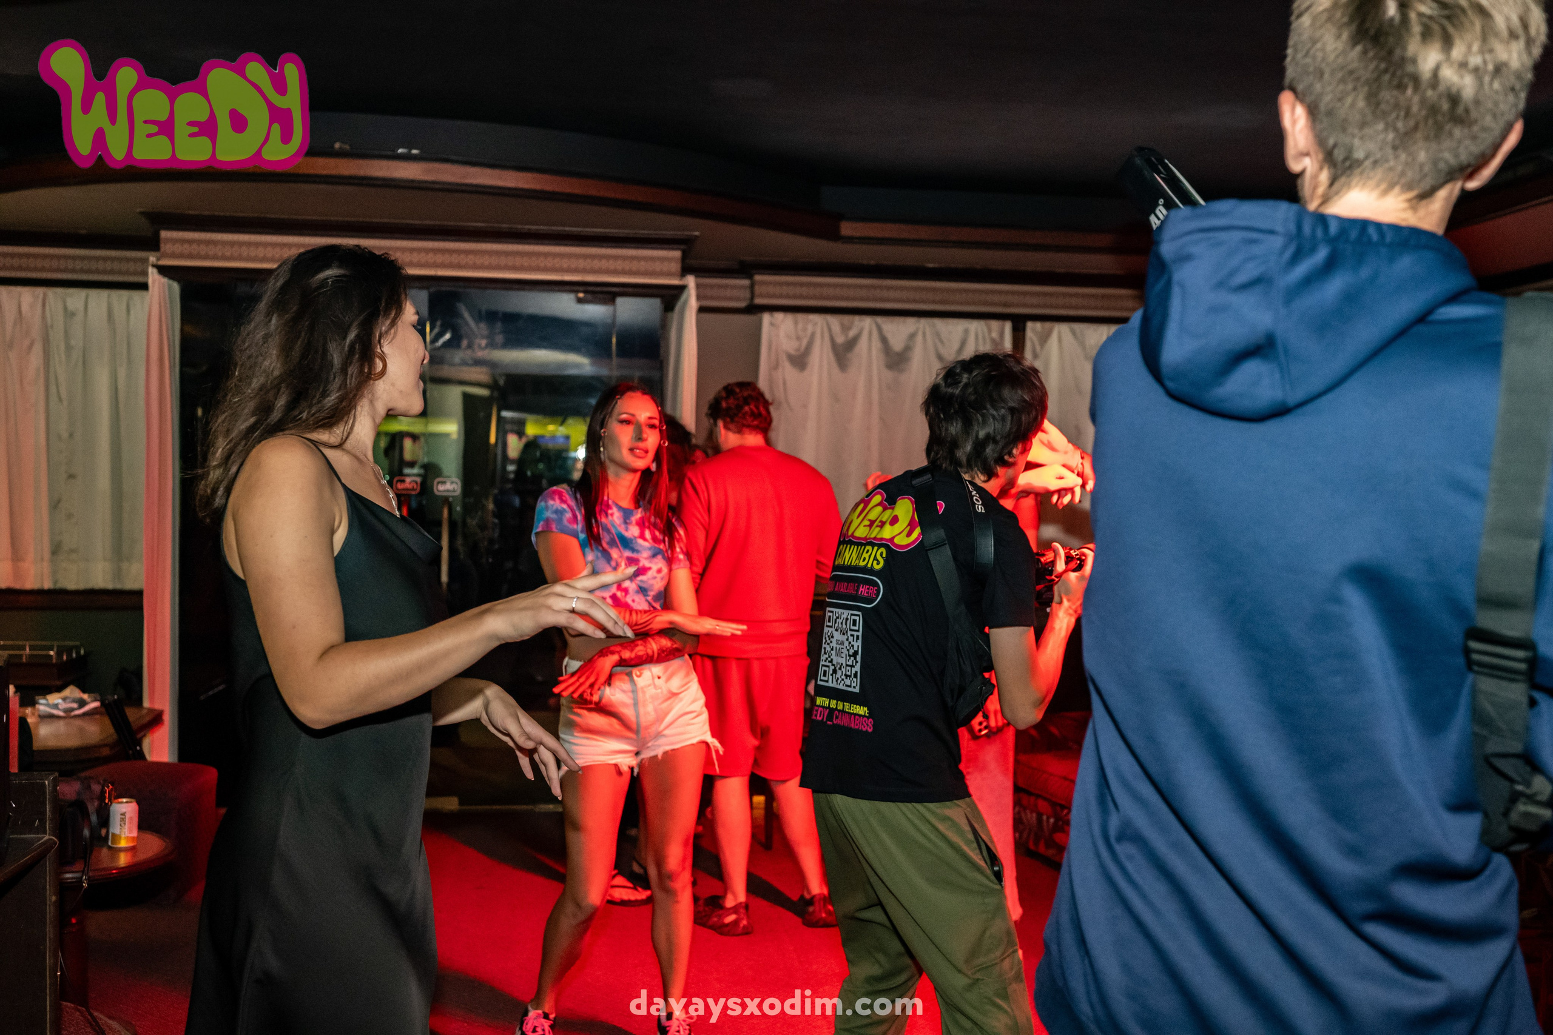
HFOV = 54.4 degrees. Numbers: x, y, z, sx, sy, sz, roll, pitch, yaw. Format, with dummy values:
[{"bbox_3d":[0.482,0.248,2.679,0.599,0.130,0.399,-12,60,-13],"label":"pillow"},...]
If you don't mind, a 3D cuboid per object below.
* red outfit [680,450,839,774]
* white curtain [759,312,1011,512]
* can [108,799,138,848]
[{"bbox_3d":[-0.049,0.302,4.920,0.530,1.080,0.370,0,2,-20],"label":"red outfit"},{"bbox_3d":[0.493,-0.316,6.850,1.170,1.240,0.100,1,2,-8],"label":"white curtain"},{"bbox_3d":[-1.676,0.786,3.880,0.066,0.115,0.066,1,2,0],"label":"can"}]

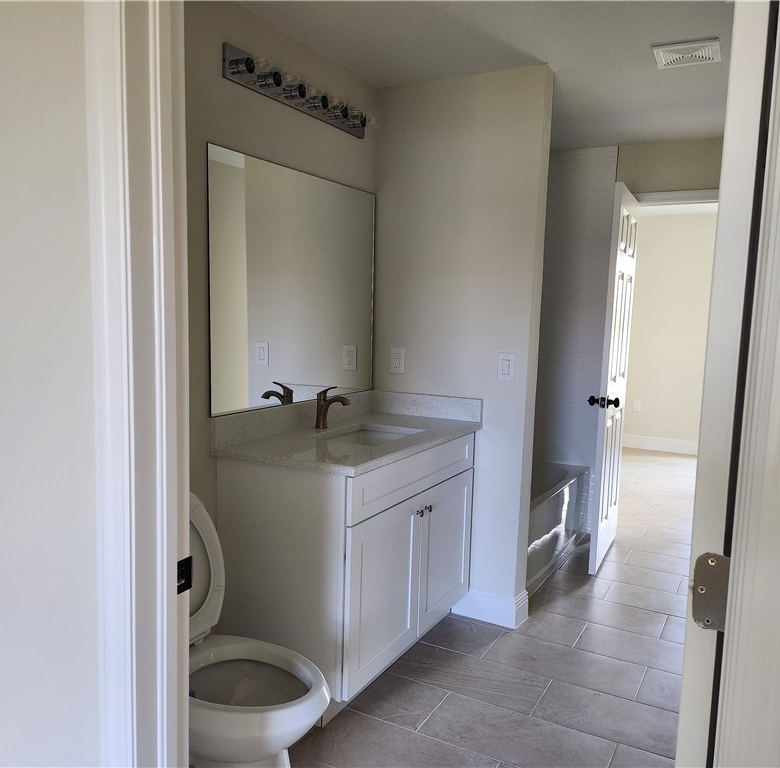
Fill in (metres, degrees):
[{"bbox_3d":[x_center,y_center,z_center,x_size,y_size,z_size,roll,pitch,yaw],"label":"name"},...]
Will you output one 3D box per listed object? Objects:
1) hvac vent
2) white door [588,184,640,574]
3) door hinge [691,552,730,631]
[{"bbox_3d":[1.143,-1.261,2.722,0.235,0.020,0.238,5,7,28],"label":"hvac vent"},{"bbox_3d":[1.296,-0.026,4.072,0.050,2.050,0.755,5,7,25],"label":"white door"},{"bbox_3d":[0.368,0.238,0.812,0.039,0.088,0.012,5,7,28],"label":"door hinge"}]

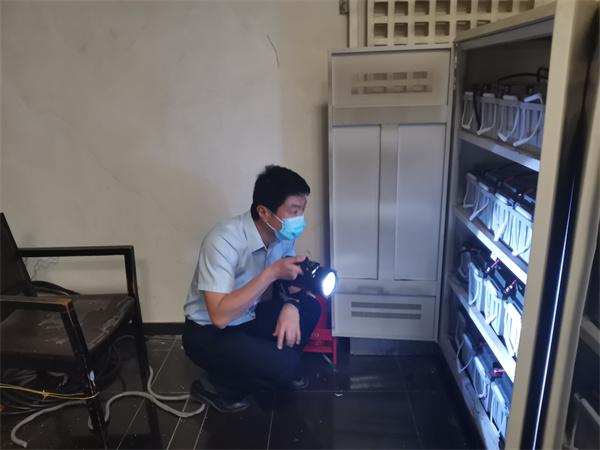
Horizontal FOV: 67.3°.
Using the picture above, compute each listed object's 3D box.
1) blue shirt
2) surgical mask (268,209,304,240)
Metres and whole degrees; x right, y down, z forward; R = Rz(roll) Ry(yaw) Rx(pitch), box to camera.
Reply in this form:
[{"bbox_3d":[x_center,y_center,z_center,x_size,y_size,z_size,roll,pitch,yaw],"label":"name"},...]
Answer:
[{"bbox_3d":[-0.223,0.159,1.690,0.310,0.430,0.440,21,24,21],"label":"blue shirt"},{"bbox_3d":[-0.042,0.004,1.630,0.120,0.105,0.145,6,18,18],"label":"surgical mask"}]

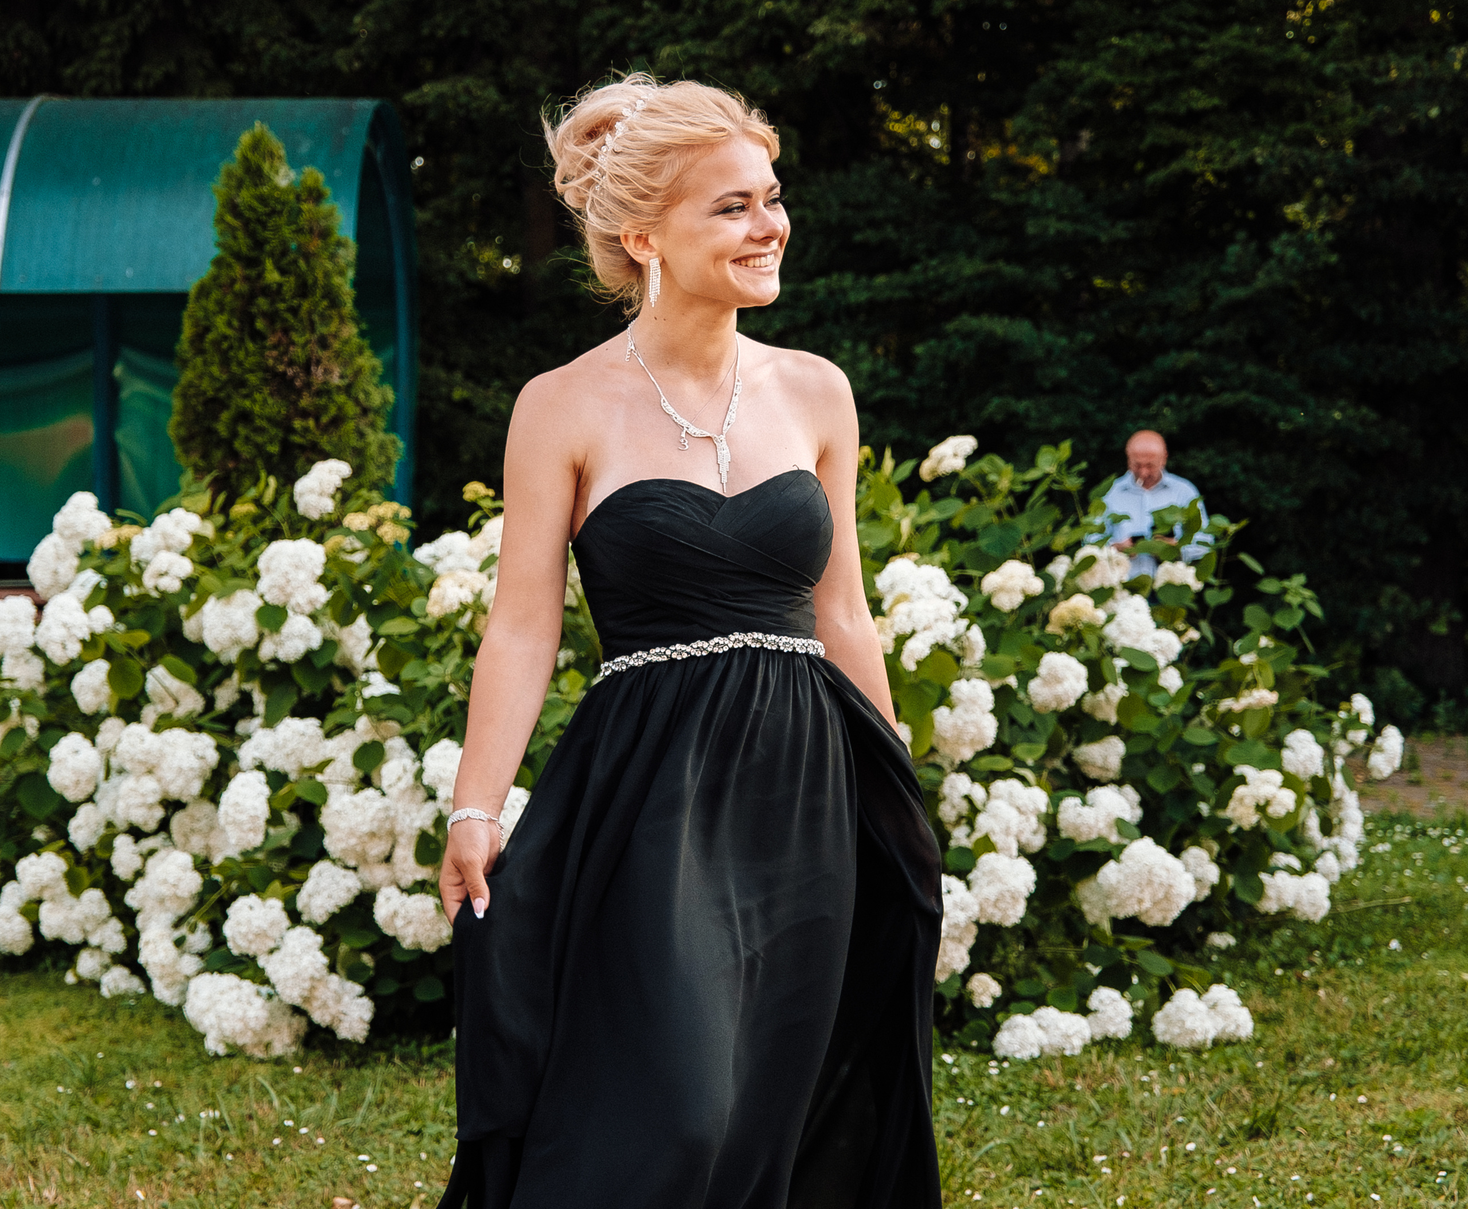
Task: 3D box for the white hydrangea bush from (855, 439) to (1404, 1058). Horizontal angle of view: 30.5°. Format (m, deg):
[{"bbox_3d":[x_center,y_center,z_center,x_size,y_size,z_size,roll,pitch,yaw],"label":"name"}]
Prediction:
[{"bbox_3d":[0.900,0.320,6.750,1.450,1.460,1.300,0,1,0],"label":"white hydrangea bush"}]

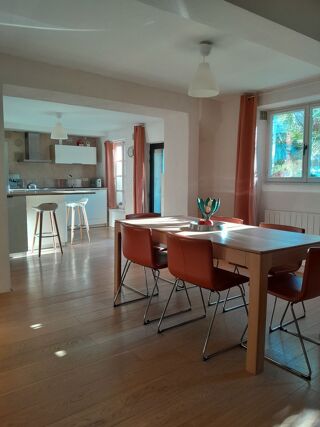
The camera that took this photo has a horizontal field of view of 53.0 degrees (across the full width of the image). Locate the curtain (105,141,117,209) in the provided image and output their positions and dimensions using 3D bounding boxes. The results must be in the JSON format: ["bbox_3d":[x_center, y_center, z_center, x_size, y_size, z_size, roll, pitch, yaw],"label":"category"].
[{"bbox_3d":[-1.175,-0.921,7.628,0.130,1.570,0.450,-3,7,-30],"label":"curtain"}]

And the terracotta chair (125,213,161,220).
[{"bbox_3d":[-0.086,0.417,3.530,0.490,0.770,0.500,-4,7,-36],"label":"terracotta chair"}]

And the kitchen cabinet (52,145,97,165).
[{"bbox_3d":[-2.135,-1.445,8.028,1.000,0.430,0.380,-3,7,-30],"label":"kitchen cabinet"}]

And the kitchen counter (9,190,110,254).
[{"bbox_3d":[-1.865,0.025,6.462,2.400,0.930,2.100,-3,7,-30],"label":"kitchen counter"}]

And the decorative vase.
[{"bbox_3d":[0.418,-0.021,2.777,0.200,0.235,0.200,0,6,0],"label":"decorative vase"}]

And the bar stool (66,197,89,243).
[{"bbox_3d":[-1.531,0.140,5.948,0.430,0.810,0.430,-3,7,-30],"label":"bar stool"}]

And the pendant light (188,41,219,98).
[{"bbox_3d":[0.391,-1.284,2.846,0.280,0.455,0.280,0,6,0],"label":"pendant light"}]

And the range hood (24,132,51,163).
[{"bbox_3d":[-2.889,-1.555,7.501,0.600,0.680,0.480,-3,7,-30],"label":"range hood"}]

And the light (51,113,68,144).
[{"bbox_3d":[-1.749,-1.519,5.600,0.290,0.460,0.290,-3,7,-30],"label":"light"}]

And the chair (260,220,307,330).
[{"bbox_3d":[0.910,0.500,2.772,0.500,0.770,0.490,-4,7,-36],"label":"chair"}]

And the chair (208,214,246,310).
[{"bbox_3d":[0.516,0.445,3.287,0.500,0.770,0.490,-4,7,-36],"label":"chair"}]

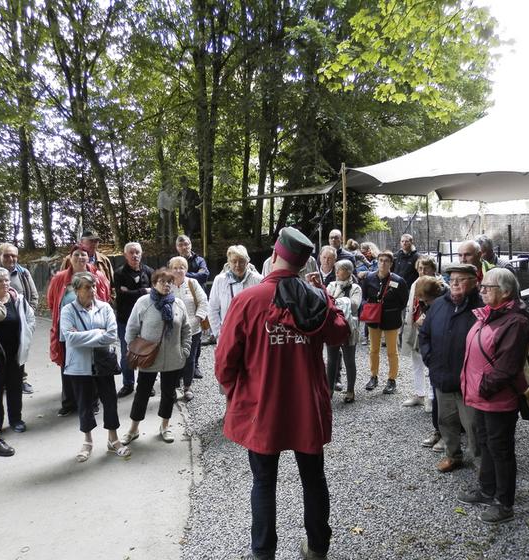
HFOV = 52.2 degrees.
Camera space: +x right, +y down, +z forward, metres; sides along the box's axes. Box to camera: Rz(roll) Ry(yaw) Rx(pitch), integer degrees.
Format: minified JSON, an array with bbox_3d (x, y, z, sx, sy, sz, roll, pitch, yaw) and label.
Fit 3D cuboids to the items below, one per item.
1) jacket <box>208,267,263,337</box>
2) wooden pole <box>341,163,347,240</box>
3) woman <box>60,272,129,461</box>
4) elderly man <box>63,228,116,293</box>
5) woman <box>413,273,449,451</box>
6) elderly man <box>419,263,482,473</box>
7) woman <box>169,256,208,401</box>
[{"bbox_3d":[-0.252,0.237,5.040,0.560,0.750,0.360,-1,5,-9],"label":"jacket"},{"bbox_3d":[1.927,-1.009,12.961,0.085,3.450,0.085,0,5,0],"label":"wooden pole"},{"bbox_3d":[-1.440,0.708,4.533,0.520,1.546,0.380,-3,5,-29],"label":"woman"},{"bbox_3d":[-2.053,0.381,6.257,0.570,1.850,0.380,-1,5,-16],"label":"elderly man"},{"bbox_3d":[1.532,0.713,4.742,0.420,1.491,0.480,-4,6,-42],"label":"woman"},{"bbox_3d":[1.558,0.679,4.357,0.550,1.641,0.400,3,6,35],"label":"elderly man"},{"bbox_3d":[-0.869,0.533,6.021,0.480,1.591,0.360,-1,5,-14],"label":"woman"}]

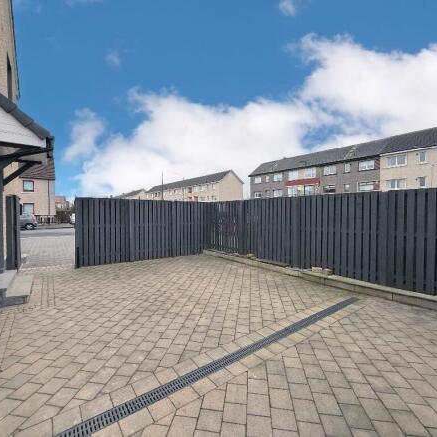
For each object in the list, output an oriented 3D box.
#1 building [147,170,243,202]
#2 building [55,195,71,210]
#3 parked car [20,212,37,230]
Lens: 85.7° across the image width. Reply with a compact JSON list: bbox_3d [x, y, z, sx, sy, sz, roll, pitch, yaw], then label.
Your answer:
[{"bbox_3d":[-10.000,-5.860,70.300,7.800,11.000,42.300,-1,2,-39],"label":"building"},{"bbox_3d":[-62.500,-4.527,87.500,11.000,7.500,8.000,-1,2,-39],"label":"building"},{"bbox_3d":[-17.200,0.234,19.100,3.950,1.480,1.700,-1,2,-41],"label":"parked car"}]

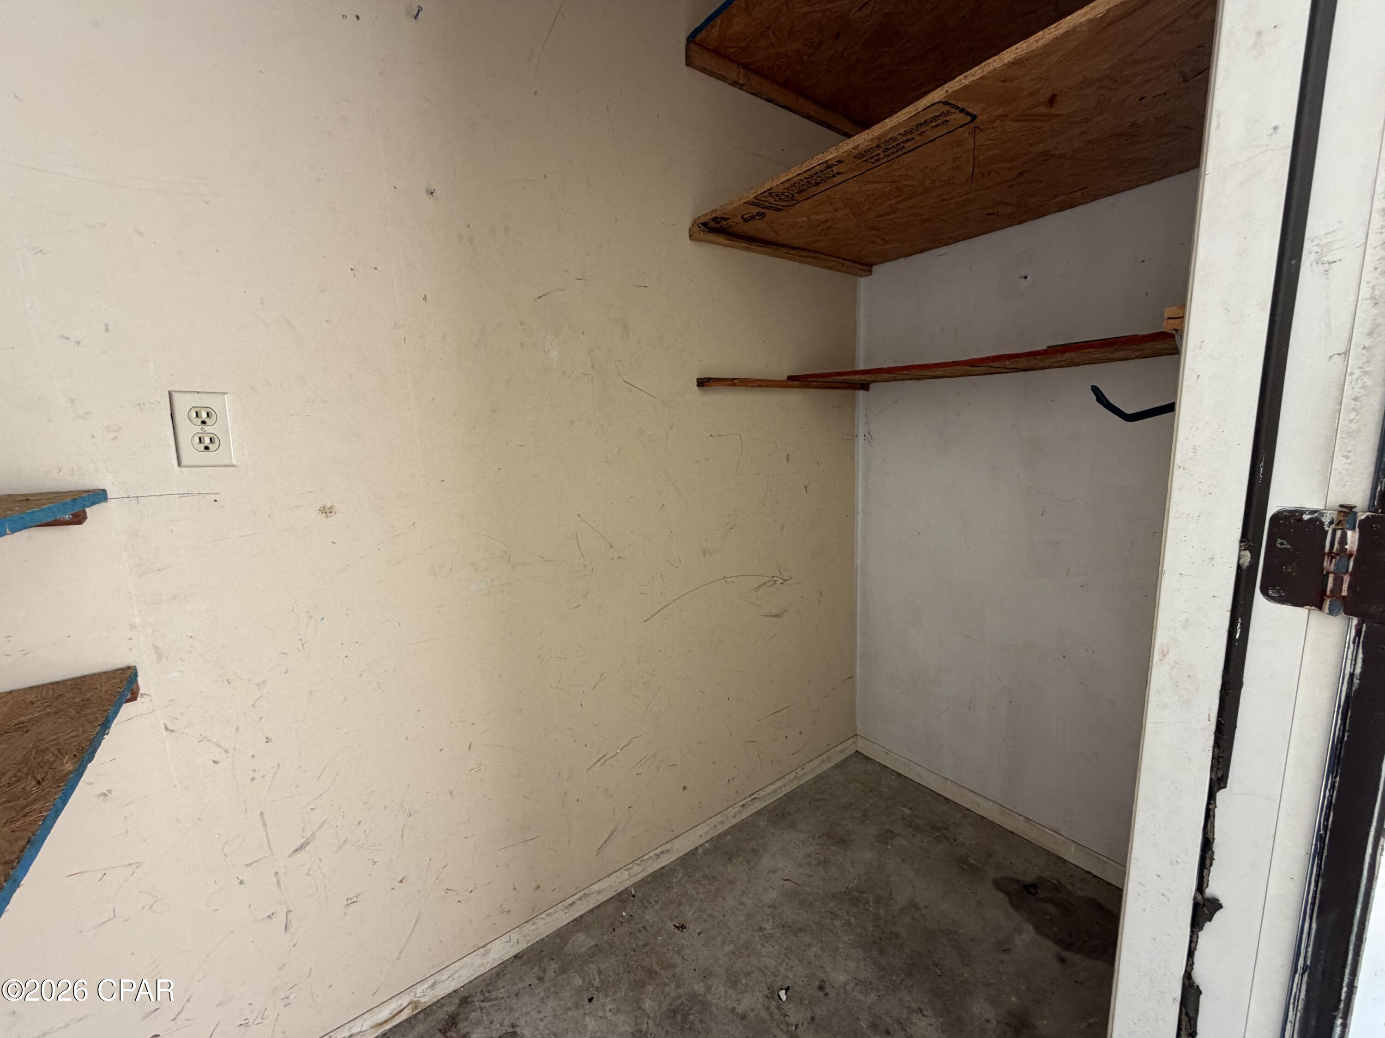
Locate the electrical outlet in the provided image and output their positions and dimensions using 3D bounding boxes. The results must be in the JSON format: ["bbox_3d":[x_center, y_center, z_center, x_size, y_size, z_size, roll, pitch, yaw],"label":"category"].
[{"bbox_3d":[-0.755,-0.138,0.867,0.070,0.114,0.007,-6,10,-36],"label":"electrical outlet"}]

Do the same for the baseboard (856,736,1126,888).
[{"bbox_3d":[0.863,0.852,1.646,0.012,0.060,0.920,-9,11,-36],"label":"baseboard"}]

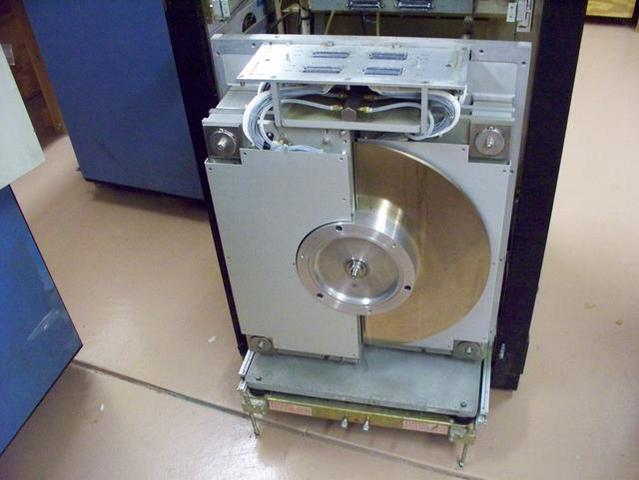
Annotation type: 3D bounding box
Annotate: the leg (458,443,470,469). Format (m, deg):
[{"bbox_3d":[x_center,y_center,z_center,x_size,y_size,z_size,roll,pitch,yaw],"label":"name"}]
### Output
[{"bbox_3d":[0.329,0.490,1.512,0.018,0.095,0.018,4,39,13],"label":"leg"}]

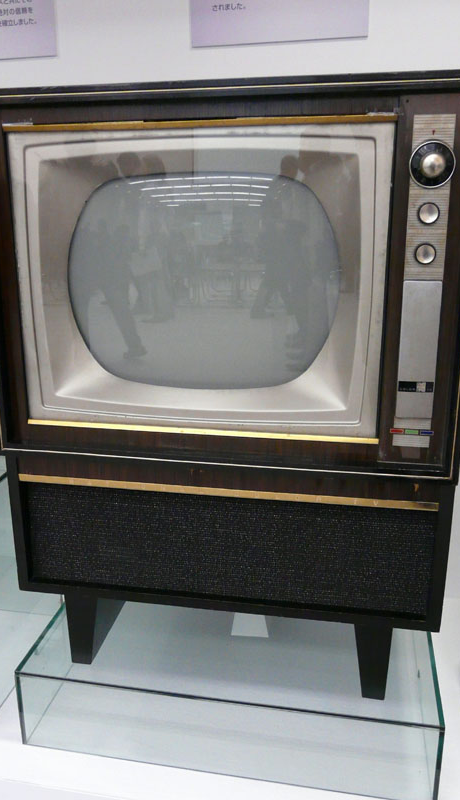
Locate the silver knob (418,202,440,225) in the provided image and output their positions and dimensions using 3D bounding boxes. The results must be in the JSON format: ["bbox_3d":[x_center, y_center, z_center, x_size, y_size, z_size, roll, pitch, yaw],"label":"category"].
[{"bbox_3d":[0.299,-0.279,0.971,0.032,0.032,0.019,3,15,10],"label":"silver knob"}]

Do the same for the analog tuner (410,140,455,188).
[{"bbox_3d":[0.297,-0.344,0.947,0.064,0.064,0.032,3,15,10],"label":"analog tuner"}]

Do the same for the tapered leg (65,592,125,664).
[{"bbox_3d":[-0.272,0.425,1.482,0.076,0.180,0.320,3,15,10],"label":"tapered leg"}]

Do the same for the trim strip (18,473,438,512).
[{"bbox_3d":[-0.022,0.164,1.171,0.768,0.014,0.010,3,15,10],"label":"trim strip"}]

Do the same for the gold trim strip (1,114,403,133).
[{"bbox_3d":[-0.062,-0.432,1.013,0.630,0.011,0.010,3,15,10],"label":"gold trim strip"}]

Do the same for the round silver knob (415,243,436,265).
[{"bbox_3d":[0.298,-0.222,0.986,0.032,0.032,0.019,3,15,10],"label":"round silver knob"}]

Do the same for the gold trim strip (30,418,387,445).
[{"bbox_3d":[-0.060,0.053,1.142,0.631,0.011,0.010,3,15,10],"label":"gold trim strip"}]

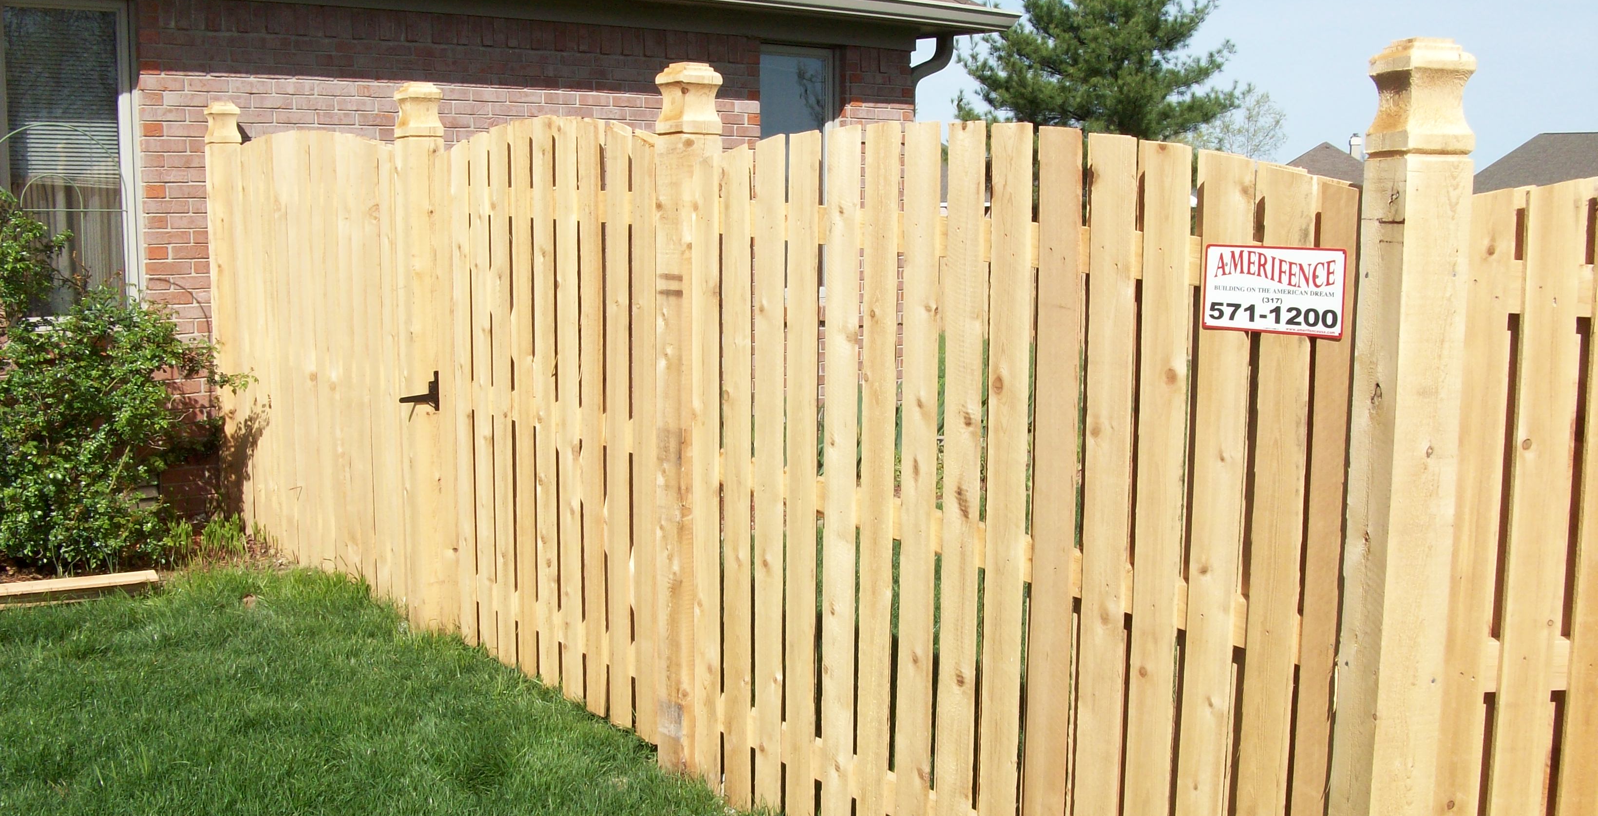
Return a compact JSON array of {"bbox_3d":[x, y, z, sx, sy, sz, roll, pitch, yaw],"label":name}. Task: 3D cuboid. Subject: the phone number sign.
[{"bbox_3d":[0.844,-0.208,2.800,0.005,0.155,0.300,-6,9,-38],"label":"phone number sign"}]

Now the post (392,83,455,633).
[{"bbox_3d":[-1.333,-0.177,5.586,0.127,1.942,0.127,-6,10,-38],"label":"post"}]

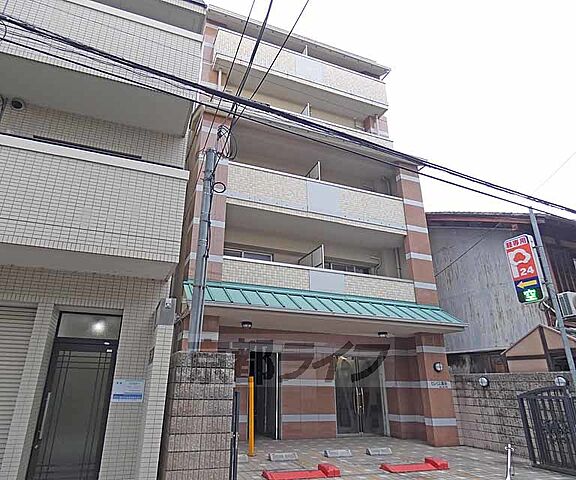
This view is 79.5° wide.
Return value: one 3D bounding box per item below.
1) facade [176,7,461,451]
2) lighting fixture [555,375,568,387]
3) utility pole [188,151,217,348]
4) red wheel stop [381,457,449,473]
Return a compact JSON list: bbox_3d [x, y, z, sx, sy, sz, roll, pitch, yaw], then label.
[{"bbox_3d":[0.915,-1.248,11.796,7.900,14.400,3.000,8,-24,-18],"label":"facade"},{"bbox_3d":[5.810,3.008,7.401,0.130,0.250,0.250,8,-23,-19],"label":"lighting fixture"},{"bbox_3d":[-1.412,0.861,5.415,0.150,5.500,0.150,8,-24,-18],"label":"utility pole"},{"bbox_3d":[2.582,4.617,7.139,1.250,0.150,0.510,6,-22,-14],"label":"red wheel stop"}]

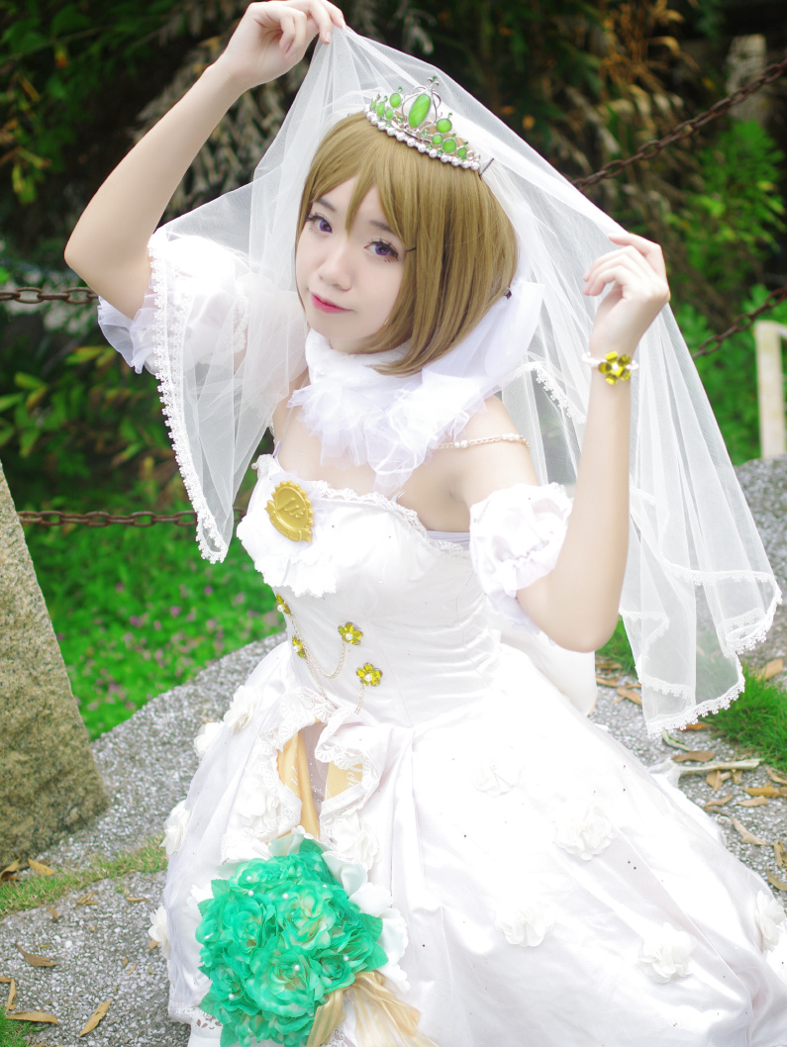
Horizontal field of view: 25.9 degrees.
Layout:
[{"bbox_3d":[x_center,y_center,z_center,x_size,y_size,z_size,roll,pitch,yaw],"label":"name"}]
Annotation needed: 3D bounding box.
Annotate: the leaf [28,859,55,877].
[{"bbox_3d":[-0.443,0.434,2.157,0.047,0.012,0.020,12,27,34],"label":"leaf"}]

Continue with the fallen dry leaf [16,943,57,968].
[{"bbox_3d":[-0.392,0.471,1.857,0.066,0.012,0.015,13,33,34],"label":"fallen dry leaf"}]

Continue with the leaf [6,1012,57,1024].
[{"bbox_3d":[-0.371,0.511,1.772,0.061,0.012,0.013,1,28,15],"label":"leaf"}]

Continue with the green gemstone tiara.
[{"bbox_3d":[0.028,-0.364,1.570,0.122,0.055,0.045,31,24,15],"label":"green gemstone tiara"}]

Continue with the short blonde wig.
[{"bbox_3d":[0.016,-0.282,1.720,0.200,0.260,0.230,22,18,33],"label":"short blonde wig"}]

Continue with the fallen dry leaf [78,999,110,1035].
[{"bbox_3d":[-0.326,0.541,1.876,0.018,0.010,0.063,5,24,21],"label":"fallen dry leaf"}]

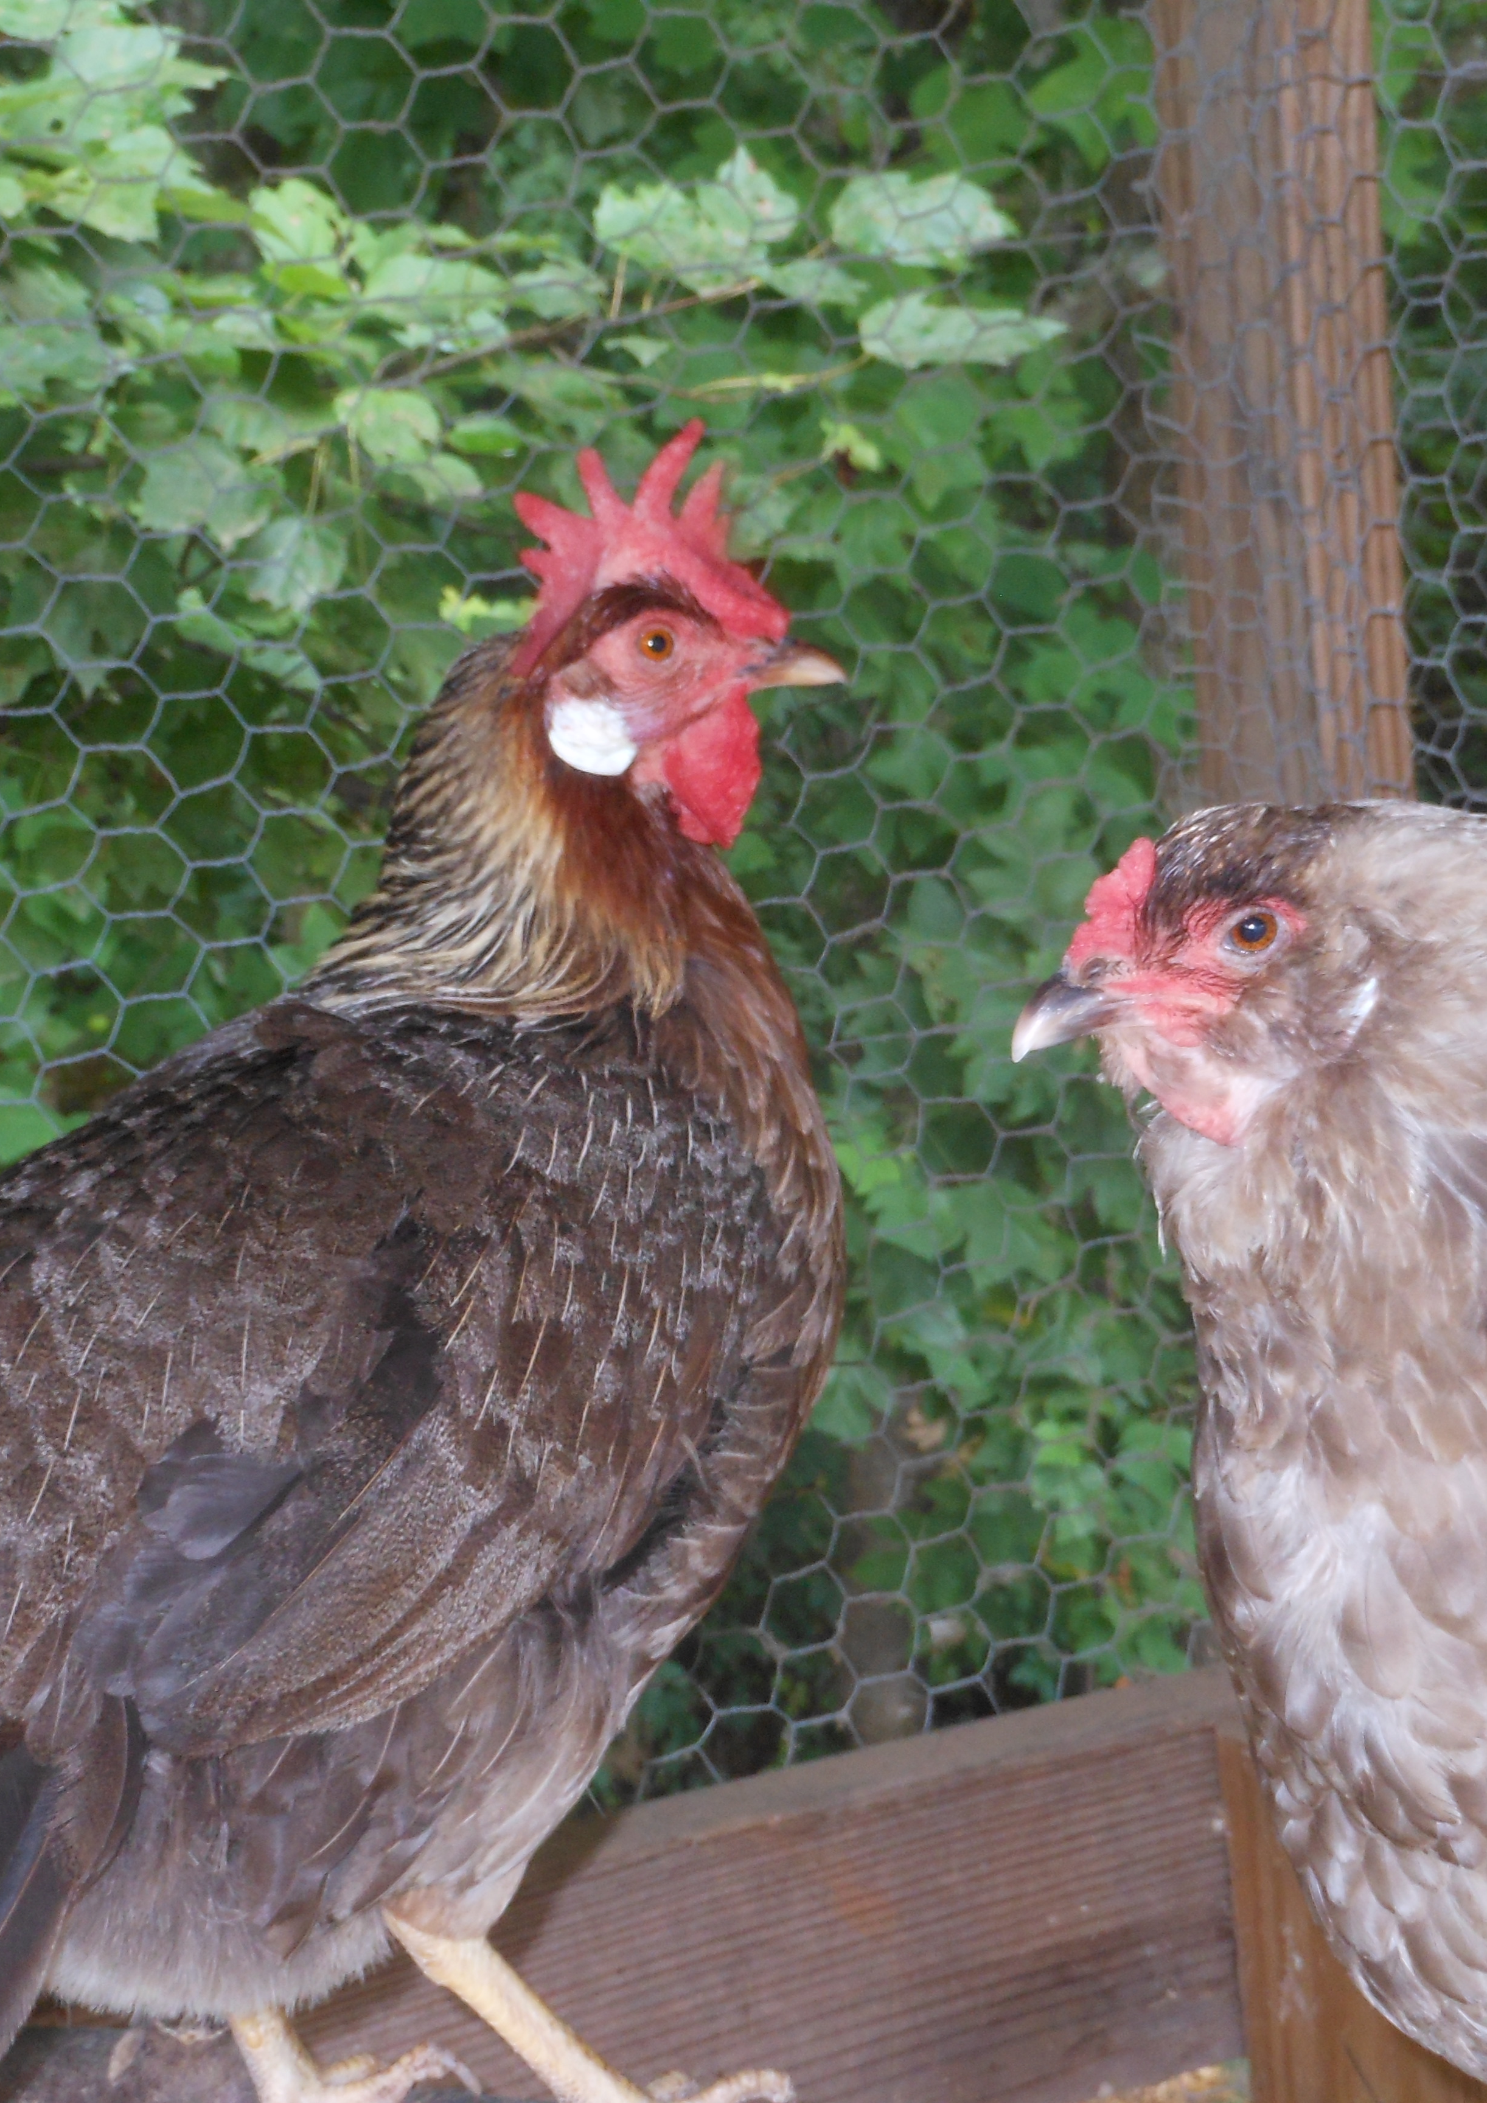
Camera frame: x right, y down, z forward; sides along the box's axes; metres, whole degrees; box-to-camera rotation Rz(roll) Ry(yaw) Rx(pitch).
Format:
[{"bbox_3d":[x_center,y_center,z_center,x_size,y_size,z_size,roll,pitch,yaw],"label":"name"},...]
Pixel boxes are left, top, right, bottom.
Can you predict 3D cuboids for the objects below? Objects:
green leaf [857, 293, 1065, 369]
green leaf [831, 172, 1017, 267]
[{"bbox_3d":[0.089,-0.297,1.500,0.082,0.011,0.066,-5,28,0],"label":"green leaf"},{"bbox_3d":[0.074,-0.343,1.500,0.073,0.012,0.065,-5,35,0],"label":"green leaf"}]

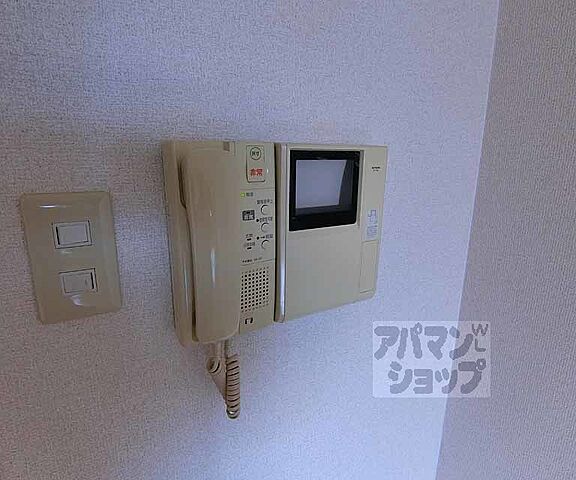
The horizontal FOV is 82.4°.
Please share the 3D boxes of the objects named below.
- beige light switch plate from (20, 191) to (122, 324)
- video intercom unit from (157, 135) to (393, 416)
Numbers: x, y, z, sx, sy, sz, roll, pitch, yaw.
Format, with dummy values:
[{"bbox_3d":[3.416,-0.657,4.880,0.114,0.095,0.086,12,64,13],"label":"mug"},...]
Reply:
[{"bbox_3d":[-0.195,0.017,0.304,0.070,0.120,0.010,-6,14,-29],"label":"beige light switch plate"},{"bbox_3d":[-0.002,0.047,0.394,0.248,0.308,0.064,-6,14,-29],"label":"video intercom unit"}]

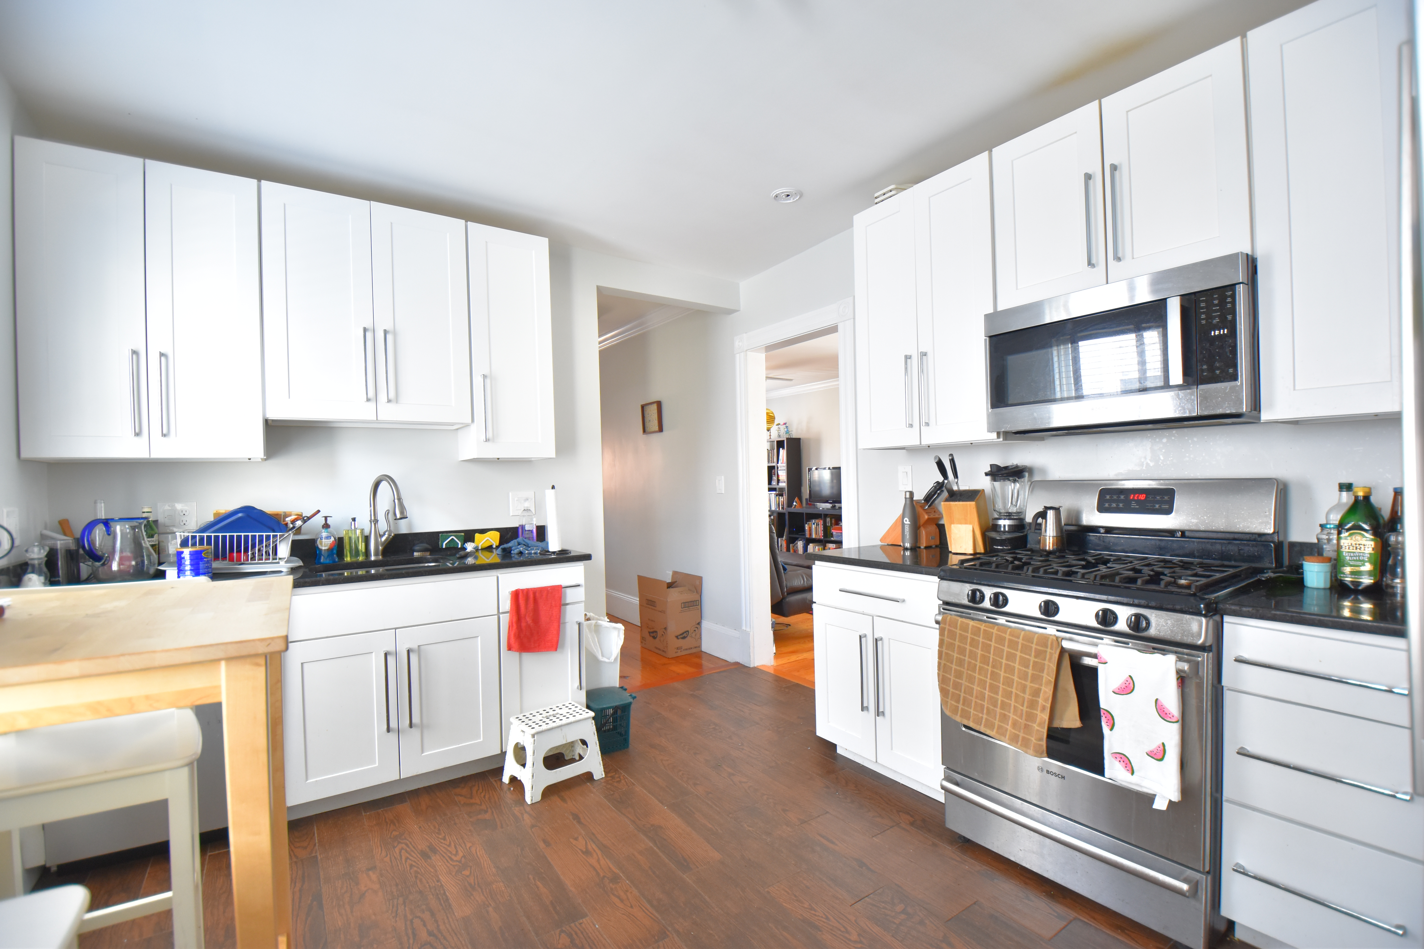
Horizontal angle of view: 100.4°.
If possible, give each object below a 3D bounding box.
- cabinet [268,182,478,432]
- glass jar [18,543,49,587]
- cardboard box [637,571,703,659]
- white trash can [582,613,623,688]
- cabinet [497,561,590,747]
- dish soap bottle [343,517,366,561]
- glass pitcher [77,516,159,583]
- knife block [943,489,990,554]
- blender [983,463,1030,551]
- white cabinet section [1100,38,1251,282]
[{"bbox_3d":[-1.518,-0.689,2.661,0.760,0.925,0.340,-1,0,-31],"label":"cabinet"},{"bbox_3d":[-2.380,0.329,2.080,0.068,0.170,0.068,-1,-1,-31],"label":"glass jar"},{"bbox_3d":[-0.305,1.011,4.335,0.270,0.535,0.375,-1,0,-34],"label":"cardboard box"},{"bbox_3d":[-0.650,1.048,3.173,0.280,0.500,0.310,-1,-1,-31],"label":"white trash can"},{"bbox_3d":[-0.898,0.798,2.872,0.381,0.790,0.610,-1,0,-31],"label":"cabinet"},{"bbox_3d":[-1.642,0.299,2.723,0.072,0.200,0.058,-1,-1,-31],"label":"dish soap bottle"},{"bbox_3d":[-2.208,0.285,2.218,0.172,0.242,0.208,-2,0,44],"label":"glass pitcher"},{"bbox_3d":[1.051,0.195,2.436,0.132,0.256,0.215,-2,0,41],"label":"knife block"},{"bbox_3d":[1.206,0.137,2.427,0.158,0.368,0.168,-2,-1,43],"label":"blender"},{"bbox_3d":[1.527,-0.931,1.913,0.330,0.610,0.350,-1,0,-38],"label":"white cabinet section"}]

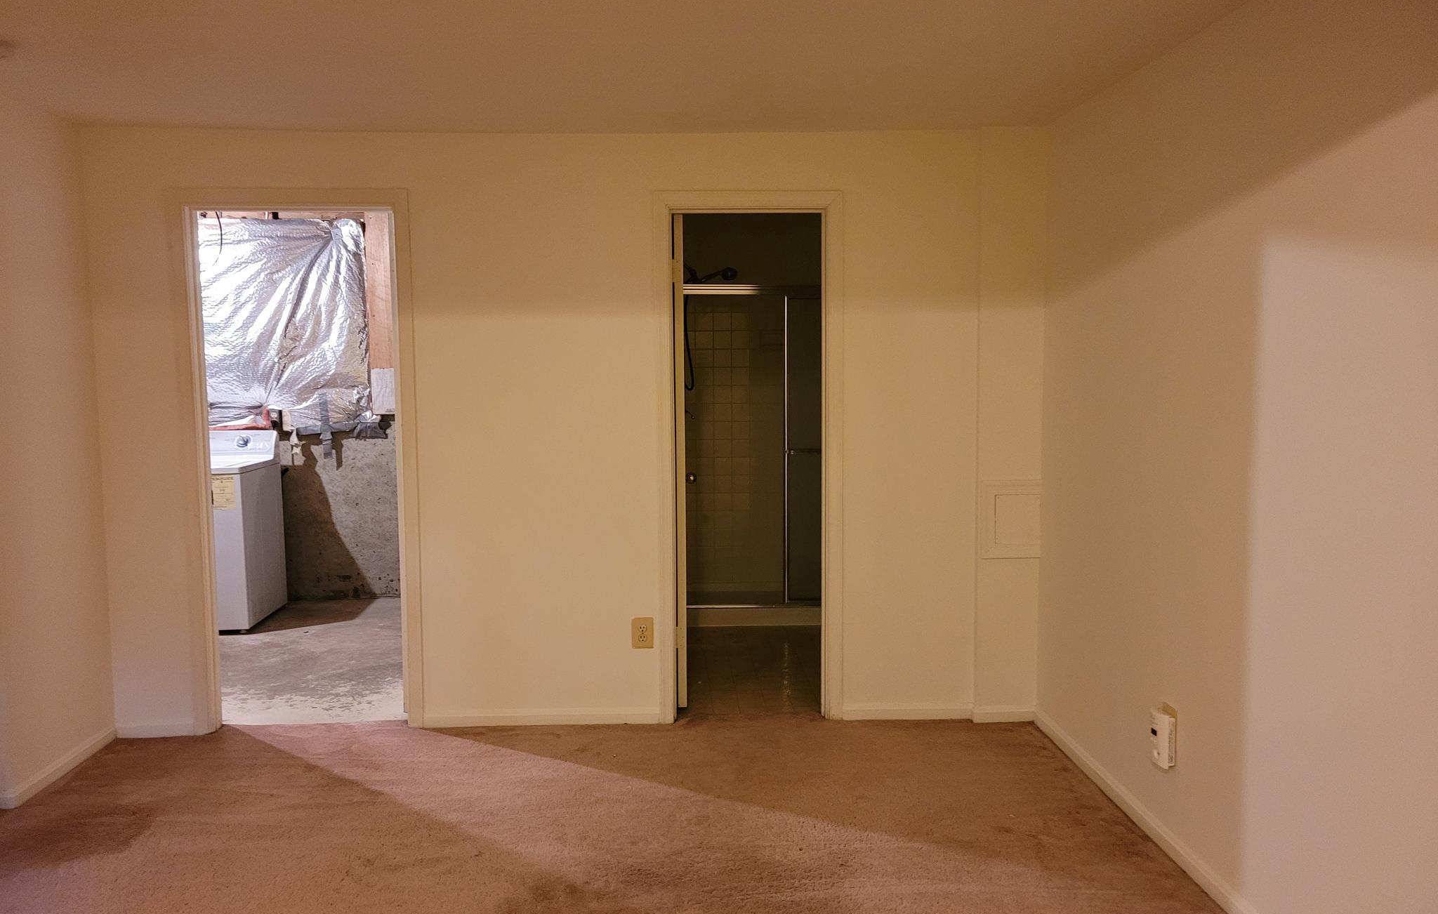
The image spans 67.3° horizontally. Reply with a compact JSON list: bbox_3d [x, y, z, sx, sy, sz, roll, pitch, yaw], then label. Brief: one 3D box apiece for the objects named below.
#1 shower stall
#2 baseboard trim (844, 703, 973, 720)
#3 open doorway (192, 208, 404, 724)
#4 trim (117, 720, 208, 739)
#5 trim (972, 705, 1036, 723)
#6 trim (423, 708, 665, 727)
[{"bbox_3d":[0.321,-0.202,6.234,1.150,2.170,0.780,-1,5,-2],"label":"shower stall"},{"bbox_3d":[0.766,1.027,4.384,0.525,0.072,0.015,-1,5,-2],"label":"baseboard trim"},{"bbox_3d":[-1.628,0.066,4.258,0.780,2.040,0.120,-1,5,-2],"label":"open doorway"},{"bbox_3d":[-2.198,1.060,4.232,0.310,0.072,0.015,-1,5,-2],"label":"trim"},{"bbox_3d":[1.145,1.028,4.340,0.252,0.072,0.015,-1,5,-2],"label":"trim"},{"bbox_3d":[-0.701,1.041,4.330,0.958,0.072,0.015,-1,5,-2],"label":"trim"}]

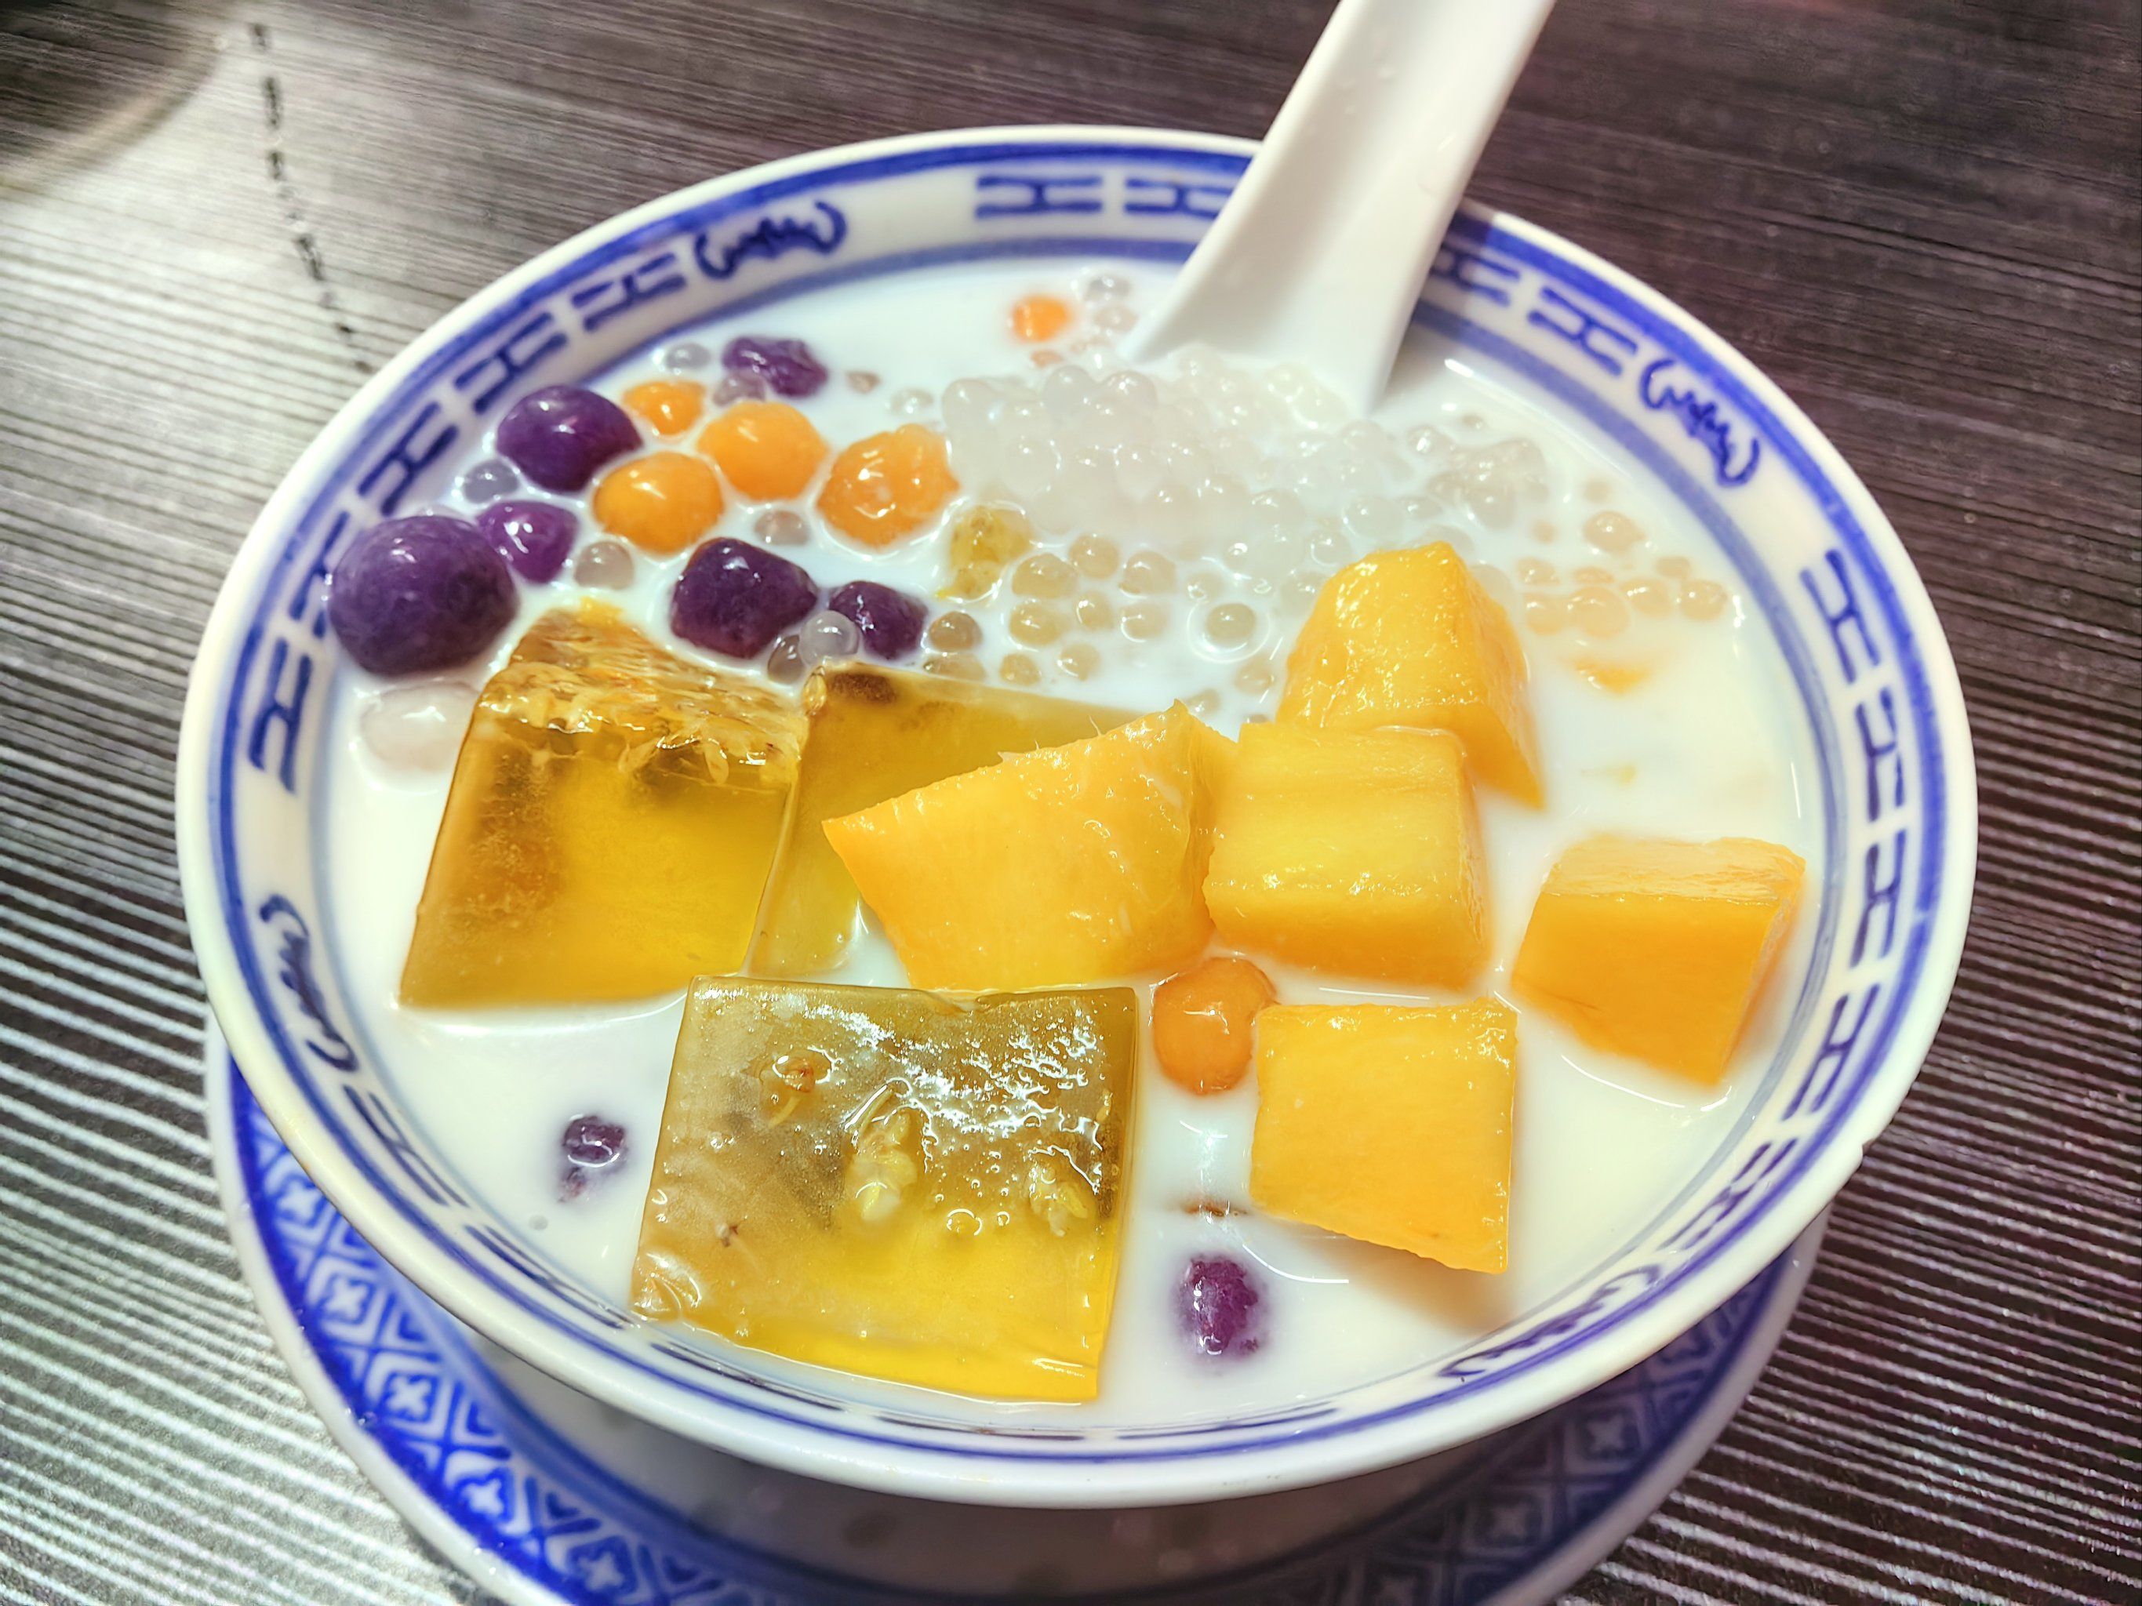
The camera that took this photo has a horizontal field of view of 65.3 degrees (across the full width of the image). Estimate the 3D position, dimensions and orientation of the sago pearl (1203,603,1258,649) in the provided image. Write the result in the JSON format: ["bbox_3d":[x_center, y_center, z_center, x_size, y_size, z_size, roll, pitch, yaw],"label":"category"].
[{"bbox_3d":[0.015,-0.016,0.153,0.005,0.005,0.005,1,53,0],"label":"sago pearl"}]

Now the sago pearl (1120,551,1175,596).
[{"bbox_3d":[0.007,-0.021,0.154,0.005,0.005,0.005,0,53,0],"label":"sago pearl"}]

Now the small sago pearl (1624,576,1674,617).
[{"bbox_3d":[0.053,-0.019,0.153,0.004,0.004,0.004,0,53,0],"label":"small sago pearl"}]

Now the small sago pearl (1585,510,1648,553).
[{"bbox_3d":[0.053,-0.026,0.162,0.005,0.005,0.005,0,53,0],"label":"small sago pearl"}]

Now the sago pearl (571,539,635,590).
[{"bbox_3d":[-0.045,-0.023,0.159,0.005,0.005,0.005,0,53,0],"label":"sago pearl"}]

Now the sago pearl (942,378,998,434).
[{"bbox_3d":[-0.010,-0.039,0.163,0.006,0.006,0.006,1,53,0],"label":"sago pearl"}]

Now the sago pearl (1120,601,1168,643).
[{"bbox_3d":[0.007,-0.016,0.151,0.004,0.004,0.004,0,53,0],"label":"sago pearl"}]

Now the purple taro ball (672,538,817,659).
[{"bbox_3d":[-0.030,-0.019,0.152,0.013,0.011,0.012,0,53,0],"label":"purple taro ball"}]

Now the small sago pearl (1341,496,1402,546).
[{"bbox_3d":[0.029,-0.027,0.160,0.005,0.005,0.005,0,53,0],"label":"small sago pearl"}]

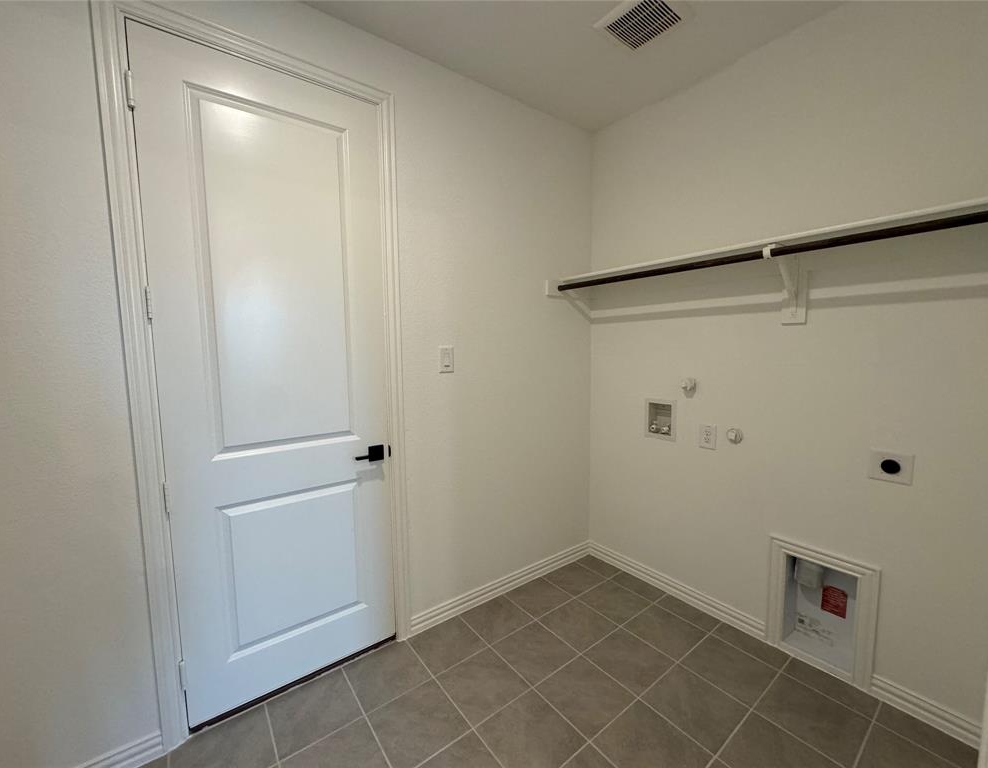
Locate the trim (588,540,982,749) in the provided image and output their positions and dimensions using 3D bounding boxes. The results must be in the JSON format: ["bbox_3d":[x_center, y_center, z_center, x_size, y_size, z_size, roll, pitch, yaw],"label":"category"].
[{"bbox_3d":[1.179,1.187,2.153,0.012,0.090,1.762,-5,7,-37],"label":"trim"}]

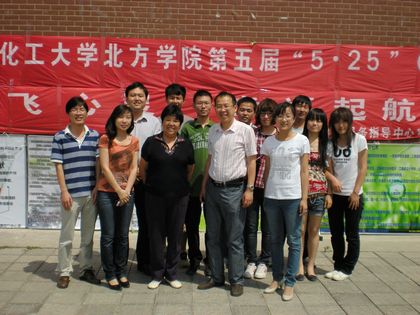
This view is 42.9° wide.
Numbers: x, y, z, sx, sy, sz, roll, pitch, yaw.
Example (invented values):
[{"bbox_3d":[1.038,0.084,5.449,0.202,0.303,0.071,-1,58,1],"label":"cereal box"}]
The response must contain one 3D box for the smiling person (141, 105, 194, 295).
[{"bbox_3d":[-0.375,0.345,4.772,0.490,1.621,0.310,1,5,-3],"label":"smiling person"}]

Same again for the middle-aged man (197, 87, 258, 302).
[{"bbox_3d":[0.159,0.298,4.725,0.510,1.745,0.350,2,5,10],"label":"middle-aged man"}]

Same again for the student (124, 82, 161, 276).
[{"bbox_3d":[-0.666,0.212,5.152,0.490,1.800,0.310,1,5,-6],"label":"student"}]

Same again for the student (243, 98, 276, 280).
[{"bbox_3d":[0.502,0.296,5.101,0.440,1.697,0.300,2,5,5],"label":"student"}]

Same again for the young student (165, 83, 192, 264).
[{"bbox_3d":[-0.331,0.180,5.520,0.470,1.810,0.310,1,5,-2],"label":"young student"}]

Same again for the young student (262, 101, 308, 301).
[{"bbox_3d":[0.656,0.361,4.636,0.430,1.650,0.330,2,5,10],"label":"young student"}]

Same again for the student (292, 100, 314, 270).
[{"bbox_3d":[0.928,0.255,5.386,0.470,1.746,0.320,2,5,8],"label":"student"}]

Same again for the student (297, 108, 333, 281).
[{"bbox_3d":[0.983,0.350,5.049,0.410,1.610,0.290,1,5,3],"label":"student"}]

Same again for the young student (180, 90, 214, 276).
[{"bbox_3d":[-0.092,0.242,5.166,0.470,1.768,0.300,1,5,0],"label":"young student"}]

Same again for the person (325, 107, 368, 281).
[{"bbox_3d":[1.300,0.343,5.083,0.430,1.630,0.300,3,5,17],"label":"person"}]

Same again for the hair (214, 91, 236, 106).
[{"bbox_3d":[0.136,-0.508,4.680,0.180,0.165,0.200,2,5,6],"label":"hair"}]

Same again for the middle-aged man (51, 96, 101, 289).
[{"bbox_3d":[-1.199,0.300,4.777,0.460,1.673,0.330,0,5,-10],"label":"middle-aged man"}]

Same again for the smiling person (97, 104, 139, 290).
[{"bbox_3d":[-0.820,0.343,4.736,0.400,1.610,0.310,0,5,-14],"label":"smiling person"}]

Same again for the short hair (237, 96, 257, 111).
[{"bbox_3d":[0.355,-0.511,5.150,0.190,0.150,0.210,2,5,8],"label":"short hair"}]

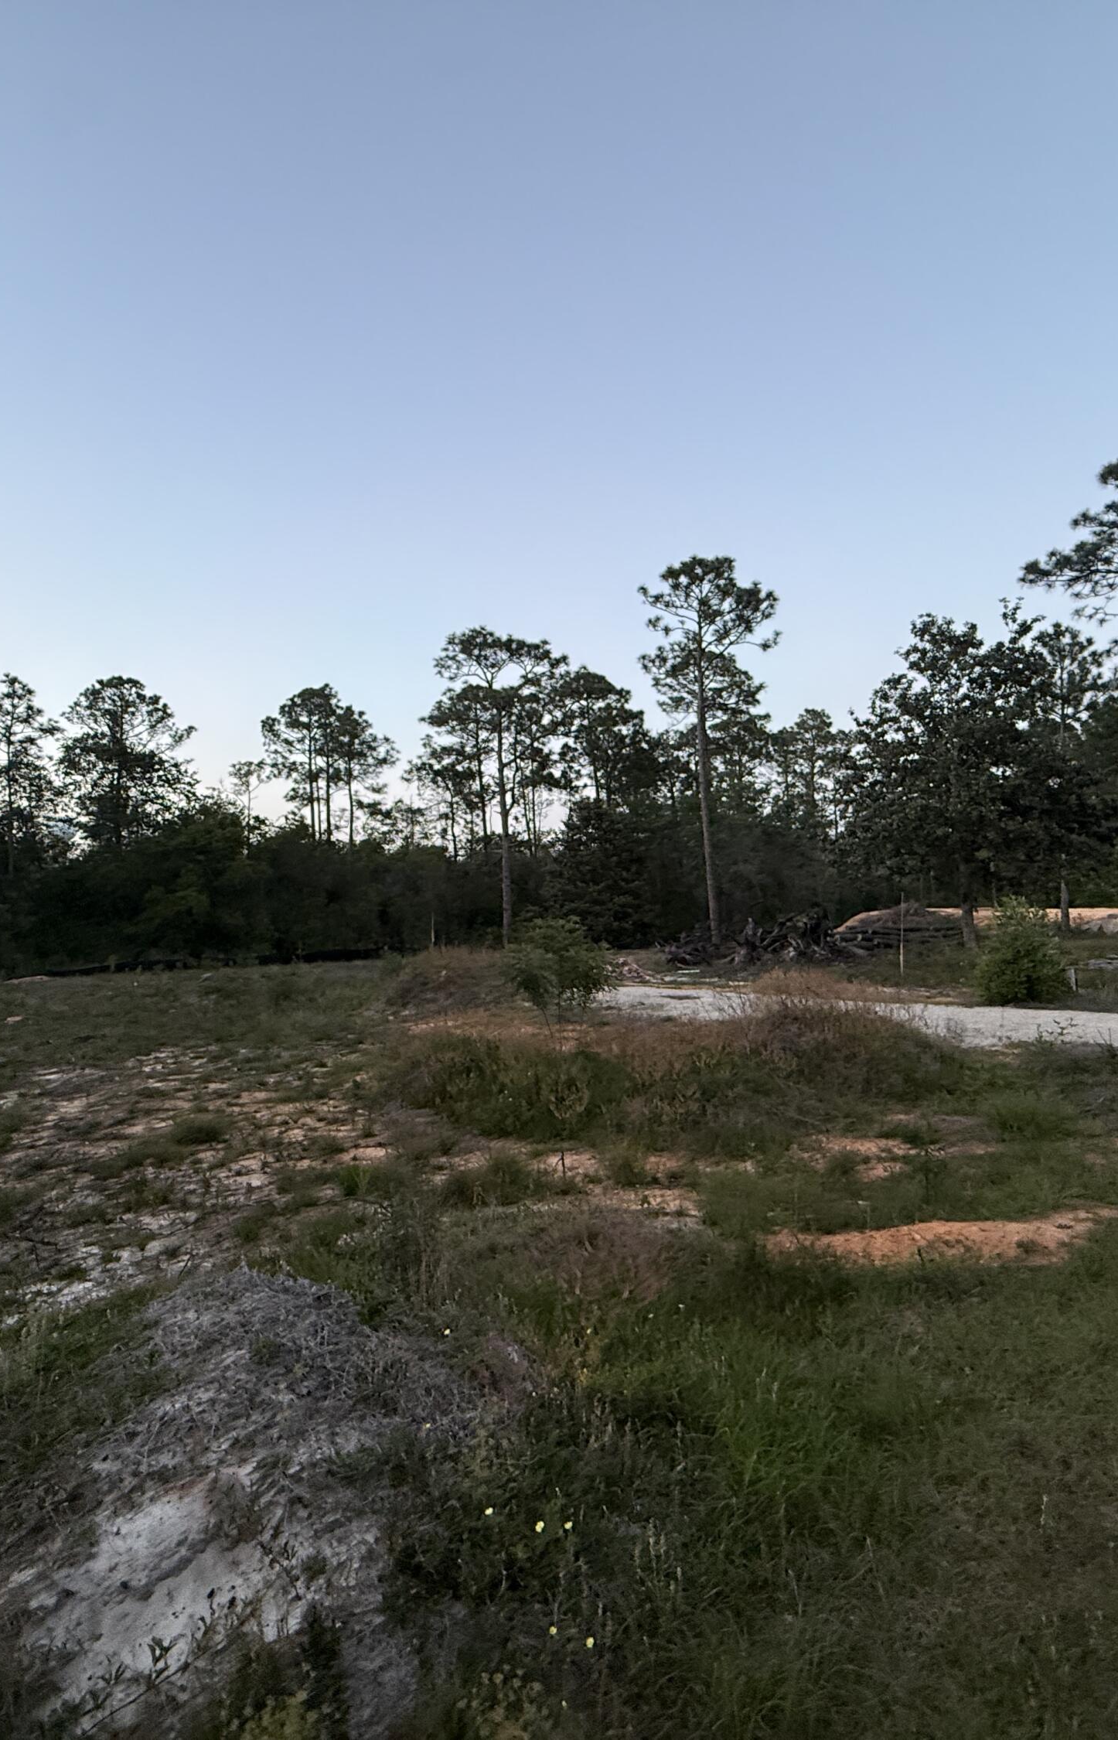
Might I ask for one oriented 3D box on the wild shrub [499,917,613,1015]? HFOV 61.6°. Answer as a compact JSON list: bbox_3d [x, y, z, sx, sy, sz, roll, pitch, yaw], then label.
[{"bbox_3d":[-0.030,1.040,9.700,1.120,1.070,1.050,0,-1,0],"label":"wild shrub"}]

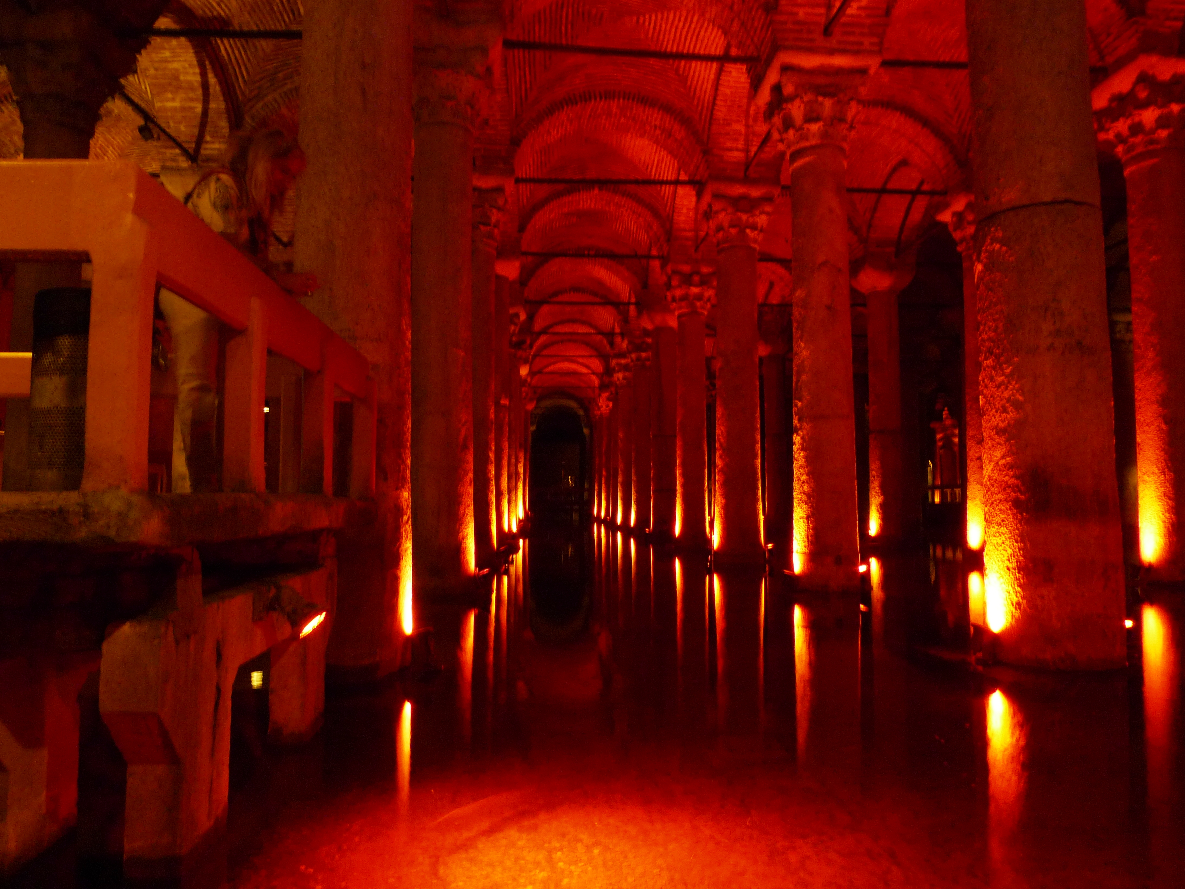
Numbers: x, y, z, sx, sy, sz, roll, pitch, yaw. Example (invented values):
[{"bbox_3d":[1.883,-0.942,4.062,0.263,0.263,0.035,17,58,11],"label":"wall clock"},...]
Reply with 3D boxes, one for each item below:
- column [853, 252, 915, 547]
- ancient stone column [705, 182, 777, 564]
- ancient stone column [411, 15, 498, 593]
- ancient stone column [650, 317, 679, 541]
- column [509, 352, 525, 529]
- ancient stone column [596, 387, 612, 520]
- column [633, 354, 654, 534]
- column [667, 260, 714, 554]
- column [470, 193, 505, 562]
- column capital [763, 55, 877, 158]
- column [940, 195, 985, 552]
[{"bbox_3d":[7.408,-1.135,20.925,1.060,7.320,1.060,0,-4,-3],"label":"column"},{"bbox_3d":[2.778,-1.363,15.905,1.100,7.160,1.100,0,-4,-3],"label":"ancient stone column"},{"bbox_3d":[-1.934,-1.738,10.785,1.250,7.290,1.250,0,-4,-3],"label":"ancient stone column"},{"bbox_3d":[2.214,-0.499,25.392,1.080,6.710,1.080,0,-4,-3],"label":"ancient stone column"},{"bbox_3d":[-3.289,-0.057,34.537,1.080,7.120,1.080,0,-4,-3],"label":"column"},{"bbox_3d":[0.981,0.527,44.407,1.080,7.210,1.080,0,-4,-3],"label":"ancient stone column"},{"bbox_3d":[1.879,-0.102,30.135,1.080,6.550,1.080,0,-4,-3],"label":"column"},{"bbox_3d":[2.467,-0.955,20.648,1.080,6.990,1.080,0,-4,-3],"label":"column"},{"bbox_3d":[-2.269,-1.266,15.523,1.150,6.990,1.150,0,-4,-3],"label":"column"},{"bbox_3d":[3.075,-4.488,11.343,1.220,1.130,1.220,0,-4,-3],"label":"column capital"},{"bbox_3d":[7.701,-1.286,16.163,1.100,6.980,1.100,0,-4,-3],"label":"column"}]

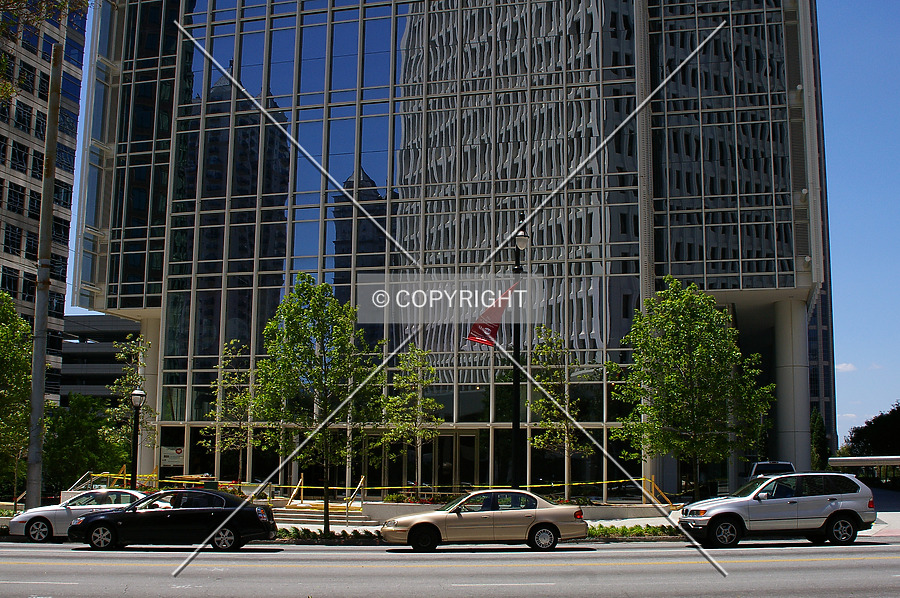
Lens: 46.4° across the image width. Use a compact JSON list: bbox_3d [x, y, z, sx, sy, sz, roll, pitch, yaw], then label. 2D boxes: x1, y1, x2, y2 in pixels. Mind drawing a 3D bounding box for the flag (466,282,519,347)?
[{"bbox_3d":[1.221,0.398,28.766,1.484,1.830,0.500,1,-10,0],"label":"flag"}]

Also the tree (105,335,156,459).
[{"bbox_3d":[-11.583,4.178,38.000,2.200,5.700,2.200,1,-10,0],"label":"tree"}]

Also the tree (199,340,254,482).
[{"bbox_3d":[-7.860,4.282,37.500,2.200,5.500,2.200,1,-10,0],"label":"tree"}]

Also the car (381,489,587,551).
[{"bbox_3d":[0.759,5.146,24.500,4.840,1.420,1.760,1,-10,-2],"label":"car"}]

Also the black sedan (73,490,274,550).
[{"bbox_3d":[-6.494,5.219,24.925,4.860,1.470,1.790,1,-10,-1],"label":"black sedan"}]

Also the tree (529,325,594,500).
[{"bbox_3d":[4.112,4.139,38.676,2.434,6.467,2.434,1,-10,0],"label":"tree"}]

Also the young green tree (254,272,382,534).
[{"bbox_3d":[-3.751,2.903,29.940,3.651,7.460,3.651,1,-10,0],"label":"young green tree"}]

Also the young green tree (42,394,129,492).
[{"bbox_3d":[-18.952,7.801,55.000,4.700,5.700,4.500,1,-10,0],"label":"young green tree"}]

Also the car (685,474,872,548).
[{"bbox_3d":[8.135,5.290,26.235,4.670,1.710,1.870,1,-10,-1],"label":"car"}]

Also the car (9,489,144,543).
[{"bbox_3d":[-8.789,5.676,27.400,4.850,1.430,1.810,1,-10,-2],"label":"car"}]

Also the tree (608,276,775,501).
[{"bbox_3d":[7.025,2.931,30.467,4.833,7.309,4.592,1,-10,0],"label":"tree"}]

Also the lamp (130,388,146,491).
[{"bbox_3d":[-8.723,4.422,29.300,0.420,4.000,0.420,1,-10,0],"label":"lamp"}]

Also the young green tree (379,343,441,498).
[{"bbox_3d":[-1.517,4.516,39.307,2.323,5.817,2.323,1,-10,0],"label":"young green tree"}]

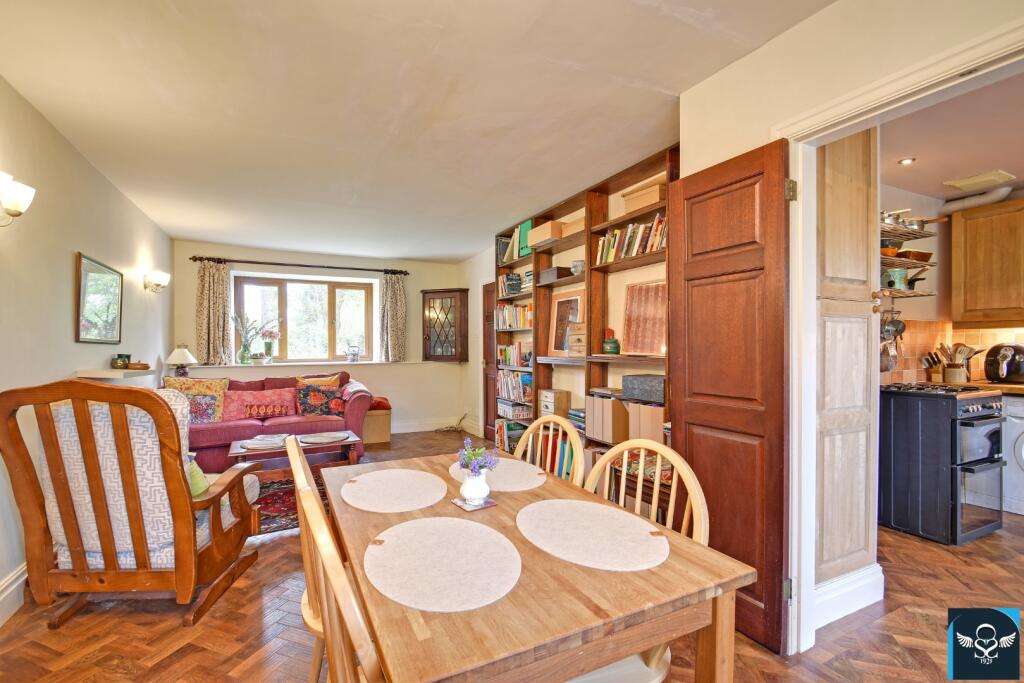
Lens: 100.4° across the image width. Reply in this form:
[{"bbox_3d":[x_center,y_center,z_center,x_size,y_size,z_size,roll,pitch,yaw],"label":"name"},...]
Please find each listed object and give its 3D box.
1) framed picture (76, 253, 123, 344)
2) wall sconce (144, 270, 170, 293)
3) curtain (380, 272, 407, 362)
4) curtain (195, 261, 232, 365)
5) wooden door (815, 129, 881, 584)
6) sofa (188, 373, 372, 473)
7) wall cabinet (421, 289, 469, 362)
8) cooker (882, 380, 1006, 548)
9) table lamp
[{"bbox_3d":[-2.706,-0.246,2.810,0.035,0.520,0.758,0,0,-28],"label":"framed picture"},{"bbox_3d":[-3.177,-0.538,3.828,0.160,0.200,0.290,0,0,-28],"label":"wall sconce"},{"bbox_3d":[-1.555,-0.316,5.618,0.327,1.185,0.120,0,0,-24],"label":"curtain"},{"bbox_3d":[-3.357,-0.321,4.808,0.343,1.161,0.120,0,0,-24],"label":"curtain"},{"bbox_3d":[1.511,-0.010,1.940,0.500,2.120,0.030,0,0,-24],"label":"wooden door"},{"bbox_3d":[-2.550,0.785,4.500,1.930,0.850,0.950,0,0,-25],"label":"sofa"},{"bbox_3d":[-0.878,-0.213,5.873,0.670,0.970,0.370,0,0,15],"label":"wall cabinet"},{"bbox_3d":[2.790,0.750,2.915,0.600,0.920,0.630,0,0,-27],"label":"cooker"},{"bbox_3d":[-3.442,0.224,4.450,0.265,0.350,0.265,0,0,-24],"label":"table lamp"}]

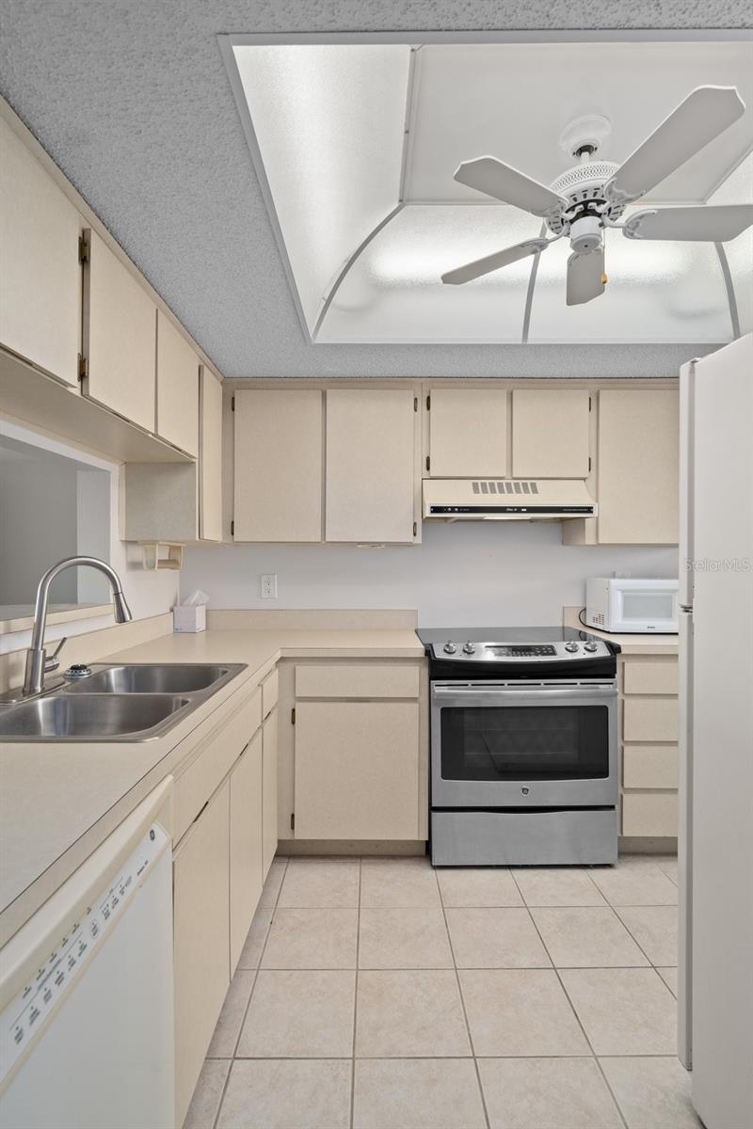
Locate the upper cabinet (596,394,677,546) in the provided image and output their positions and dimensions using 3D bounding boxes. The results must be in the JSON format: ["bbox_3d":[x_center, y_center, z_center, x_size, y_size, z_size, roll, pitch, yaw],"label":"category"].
[{"bbox_3d":[1.220,-0.460,2.640,0.450,0.740,0.320,0,0,0],"label":"upper cabinet"}]

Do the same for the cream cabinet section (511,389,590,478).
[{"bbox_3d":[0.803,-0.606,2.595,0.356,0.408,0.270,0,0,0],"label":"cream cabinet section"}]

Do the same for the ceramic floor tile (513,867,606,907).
[{"bbox_3d":[0.702,1.252,2.088,0.302,0.010,0.294,0,0,0],"label":"ceramic floor tile"}]

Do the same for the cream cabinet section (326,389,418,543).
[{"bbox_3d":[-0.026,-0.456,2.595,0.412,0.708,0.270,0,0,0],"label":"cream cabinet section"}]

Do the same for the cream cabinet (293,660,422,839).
[{"bbox_3d":[-0.073,0.762,2.500,0.560,0.760,0.600,0,0,0],"label":"cream cabinet"}]

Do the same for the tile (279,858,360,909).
[{"bbox_3d":[-0.215,1.263,2.099,0.303,0.010,0.295,0,0,0],"label":"tile"}]

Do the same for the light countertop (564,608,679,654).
[{"bbox_3d":[1.260,0.295,2.490,0.560,0.147,0.620,0,0,0],"label":"light countertop"}]

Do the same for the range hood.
[{"bbox_3d":[0.600,-0.300,2.580,0.760,0.185,0.440,0,0,0],"label":"range hood"}]

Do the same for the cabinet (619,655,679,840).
[{"bbox_3d":[1.215,0.762,2.530,0.420,0.775,0.600,0,0,0],"label":"cabinet"}]

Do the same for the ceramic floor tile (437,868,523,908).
[{"bbox_3d":[0.397,1.252,2.086,0.302,0.010,0.294,0,0,0],"label":"ceramic floor tile"}]

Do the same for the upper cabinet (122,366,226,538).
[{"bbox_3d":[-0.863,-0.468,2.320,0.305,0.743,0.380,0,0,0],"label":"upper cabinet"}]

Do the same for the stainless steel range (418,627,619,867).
[{"bbox_3d":[0.600,0.797,2.460,0.785,0.920,0.670,0,0,0],"label":"stainless steel range"}]

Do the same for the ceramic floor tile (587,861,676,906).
[{"bbox_3d":[1.007,1.252,2.091,0.302,0.010,0.294,0,0,0],"label":"ceramic floor tile"}]

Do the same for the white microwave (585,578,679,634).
[{"bbox_3d":[1.315,0.202,2.650,0.450,0.260,0.320,0,0,0],"label":"white microwave"}]

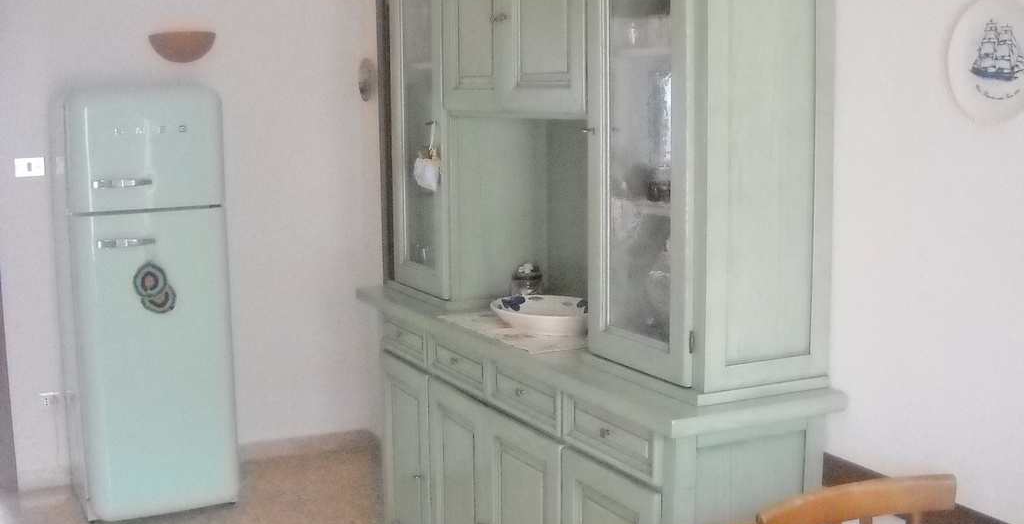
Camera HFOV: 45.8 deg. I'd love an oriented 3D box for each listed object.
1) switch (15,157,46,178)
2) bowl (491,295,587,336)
[{"bbox_3d":[-2.021,-0.397,5.087,0.117,0.078,0.012,-4,9,-25],"label":"switch"},{"bbox_3d":[0.111,0.166,3.662,0.330,0.072,0.390,-4,9,-26],"label":"bowl"}]

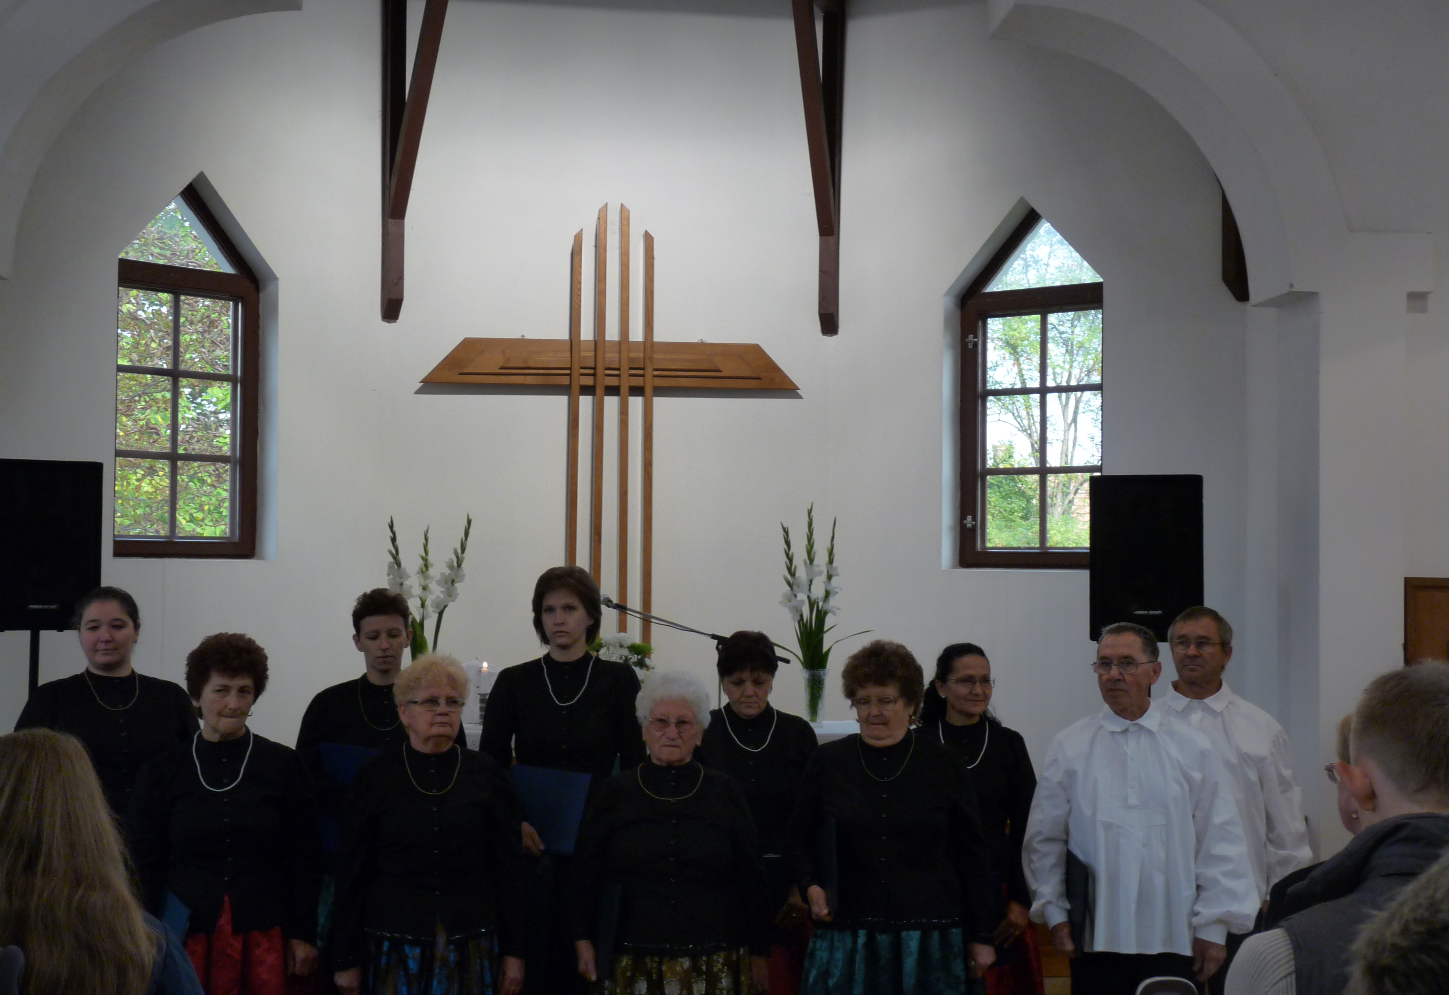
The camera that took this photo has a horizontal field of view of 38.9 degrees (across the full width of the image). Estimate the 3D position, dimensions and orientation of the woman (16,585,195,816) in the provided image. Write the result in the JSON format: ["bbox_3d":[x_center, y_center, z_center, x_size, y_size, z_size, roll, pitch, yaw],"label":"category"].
[{"bbox_3d":[-1.735,1.096,5.726,0.520,1.700,0.320,1,-2,-20],"label":"woman"}]

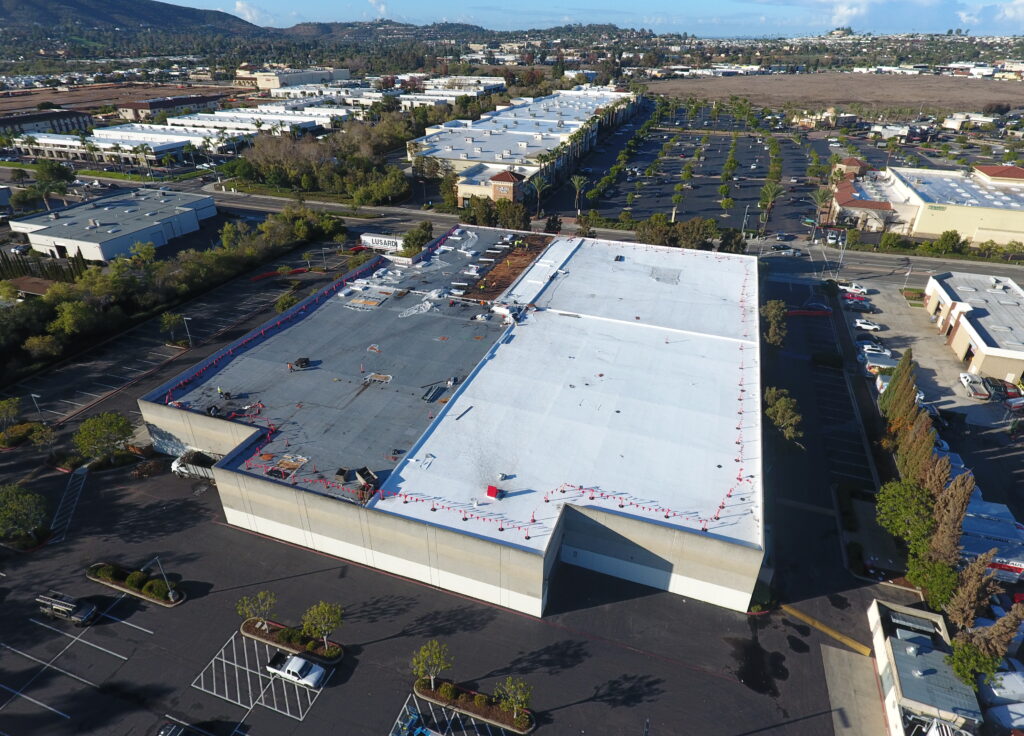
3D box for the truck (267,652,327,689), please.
[{"bbox_3d":[-18.524,25.965,51.188,5.100,1.680,1.800,10,31,16],"label":"truck"}]

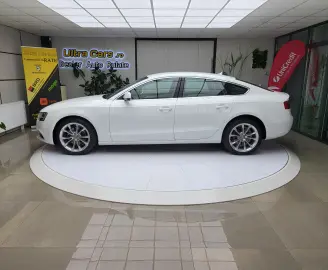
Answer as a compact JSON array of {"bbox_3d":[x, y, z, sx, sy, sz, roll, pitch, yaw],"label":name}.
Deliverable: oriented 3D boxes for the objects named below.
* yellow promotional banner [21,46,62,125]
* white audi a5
[{"bbox_3d":[-3.280,-1.269,6.809,0.850,2.100,0.150,-7,15,-29],"label":"yellow promotional banner"},{"bbox_3d":[0.020,-0.525,4.918,4.710,1.390,1.850,0,13,0],"label":"white audi a5"}]

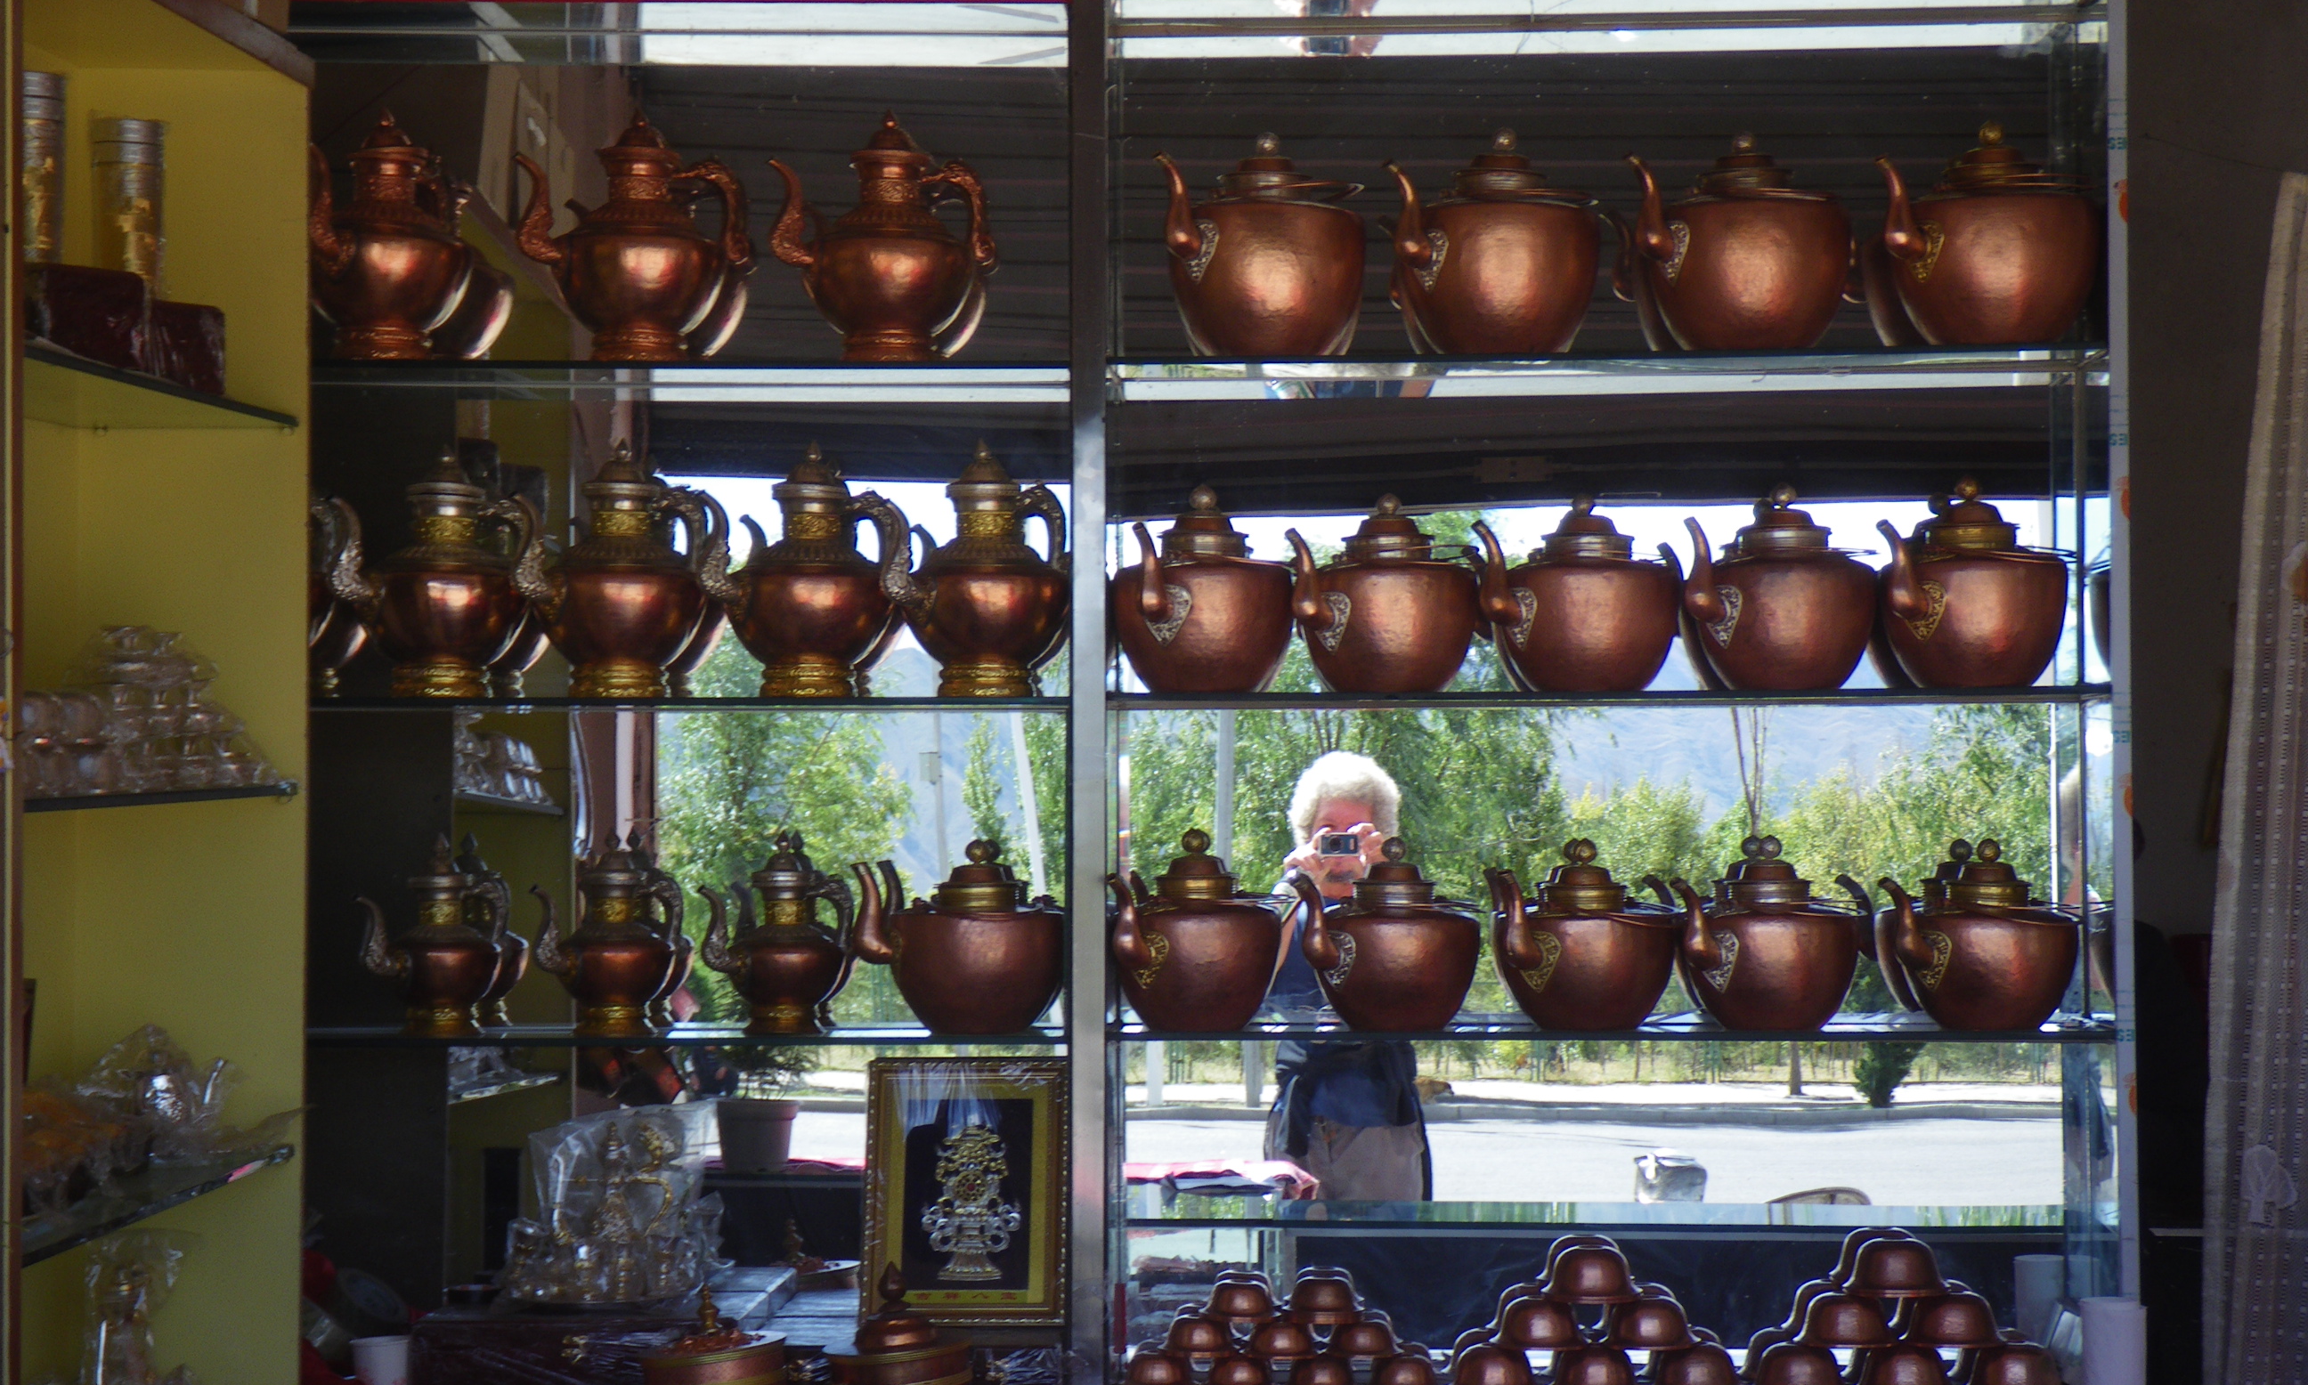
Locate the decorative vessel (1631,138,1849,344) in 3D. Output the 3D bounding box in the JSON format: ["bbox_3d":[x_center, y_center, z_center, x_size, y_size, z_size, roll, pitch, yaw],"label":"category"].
[{"bbox_3d":[0.627,-0.486,4.460,0.270,0.231,0.224,1,-3,-39],"label":"decorative vessel"}]

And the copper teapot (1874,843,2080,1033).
[{"bbox_3d":[0.885,0.262,4.448,0.237,0.206,0.193,1,-2,-34],"label":"copper teapot"}]

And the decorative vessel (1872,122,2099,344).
[{"bbox_3d":[0.892,-0.495,4.450,0.270,0.241,0.224,1,-2,-36],"label":"decorative vessel"}]

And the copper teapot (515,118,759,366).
[{"bbox_3d":[-0.559,-0.485,4.450,0.264,0.274,0.177,1,-2,-25],"label":"copper teapot"}]

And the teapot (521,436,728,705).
[{"bbox_3d":[-0.579,-0.131,4.432,0.177,0.279,0.256,-2,-2,44],"label":"teapot"}]

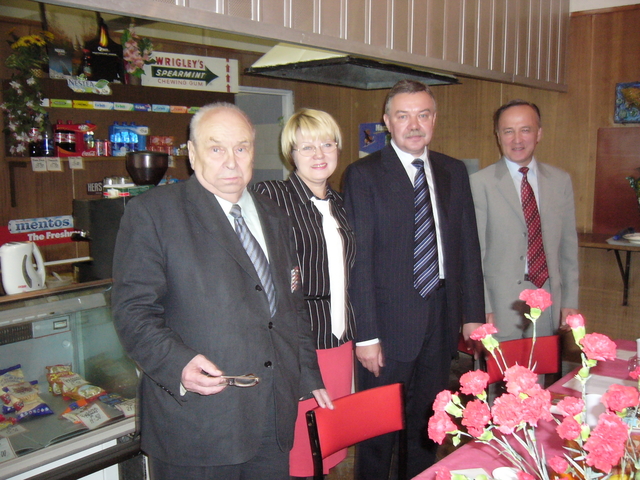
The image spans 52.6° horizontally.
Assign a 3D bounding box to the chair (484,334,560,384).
[{"bbox_3d":[0.925,0.840,2.538,0.400,0.810,0.480,-3,8,-21],"label":"chair"}]

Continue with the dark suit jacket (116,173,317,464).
[{"bbox_3d":[-0.271,0.210,1.712,0.570,0.750,0.400,-7,10,-40],"label":"dark suit jacket"}]

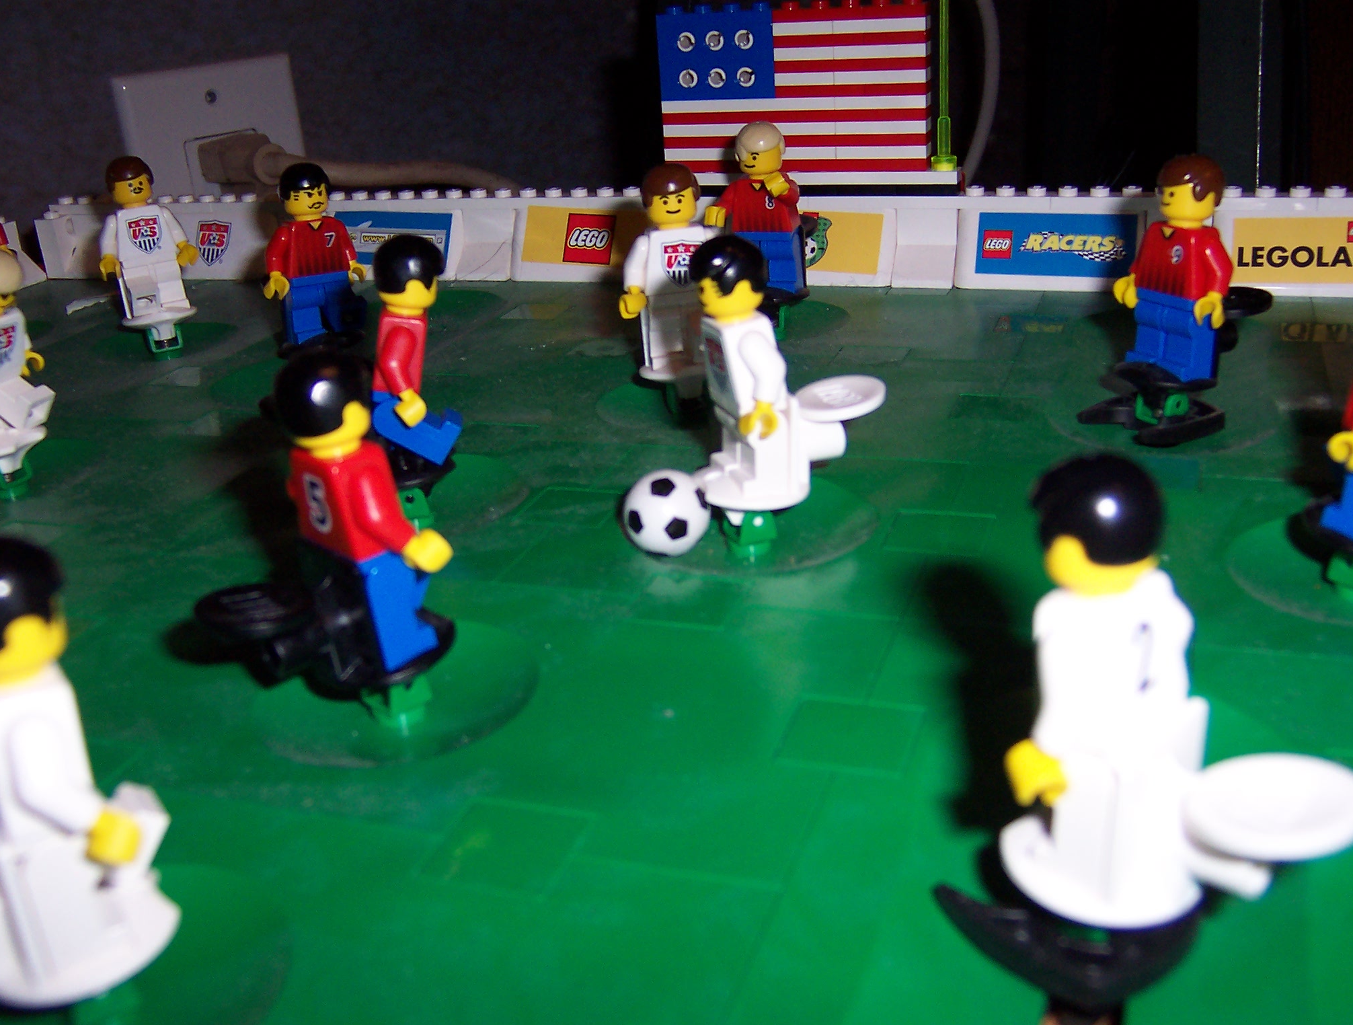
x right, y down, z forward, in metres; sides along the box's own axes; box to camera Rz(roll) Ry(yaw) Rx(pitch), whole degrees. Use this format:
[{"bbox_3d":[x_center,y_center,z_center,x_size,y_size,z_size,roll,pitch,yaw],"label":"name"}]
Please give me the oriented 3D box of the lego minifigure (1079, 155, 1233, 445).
[{"bbox_3d":[0.094,-0.043,0.270,0.022,0.049,0.028,-7,20,-24],"label":"lego minifigure"}]

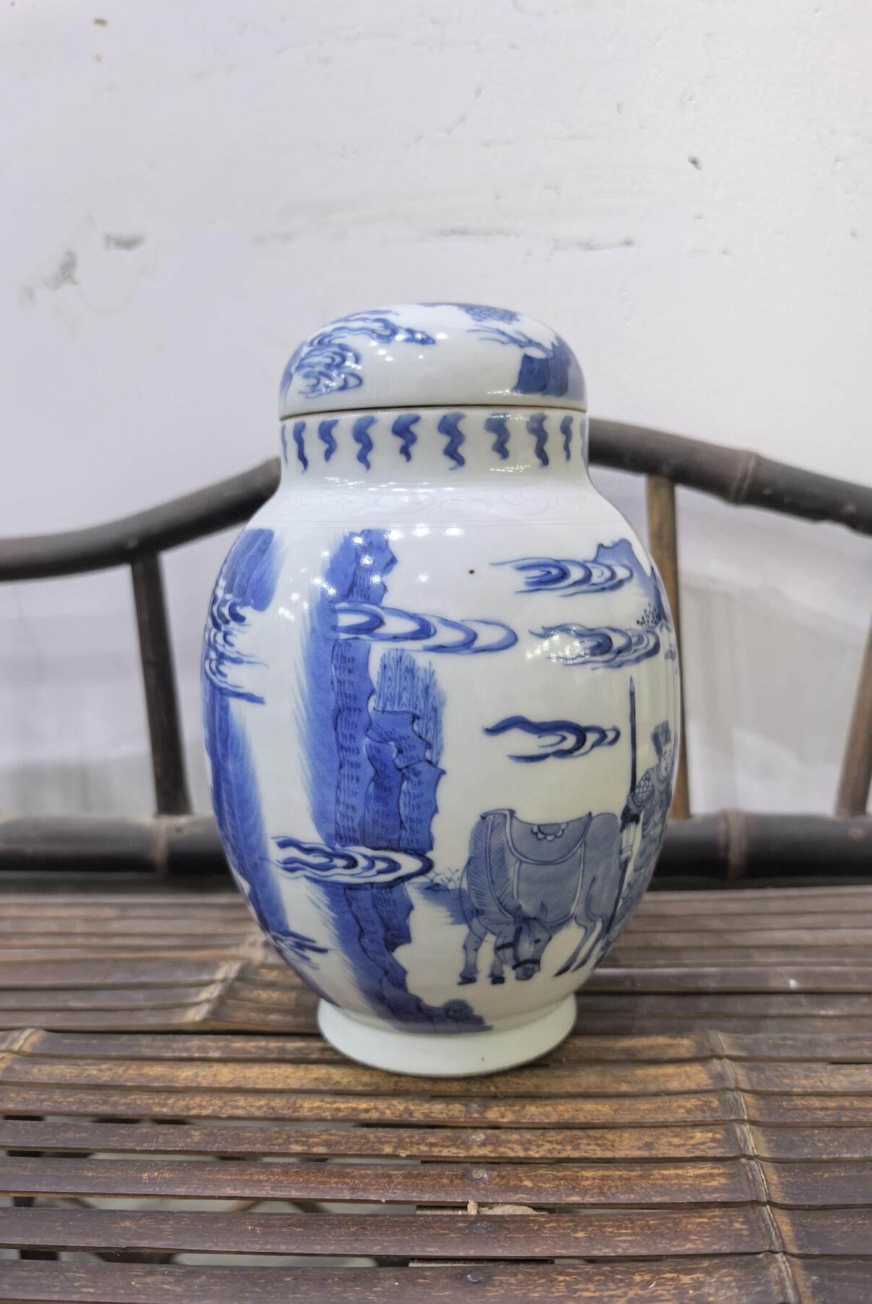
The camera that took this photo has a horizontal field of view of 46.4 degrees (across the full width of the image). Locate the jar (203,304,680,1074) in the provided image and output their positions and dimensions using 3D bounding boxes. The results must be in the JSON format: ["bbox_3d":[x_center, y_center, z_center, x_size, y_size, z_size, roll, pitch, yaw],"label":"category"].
[{"bbox_3d":[0.002,0.011,0.425,0.195,0.294,0.195,-2,8,0],"label":"jar"}]

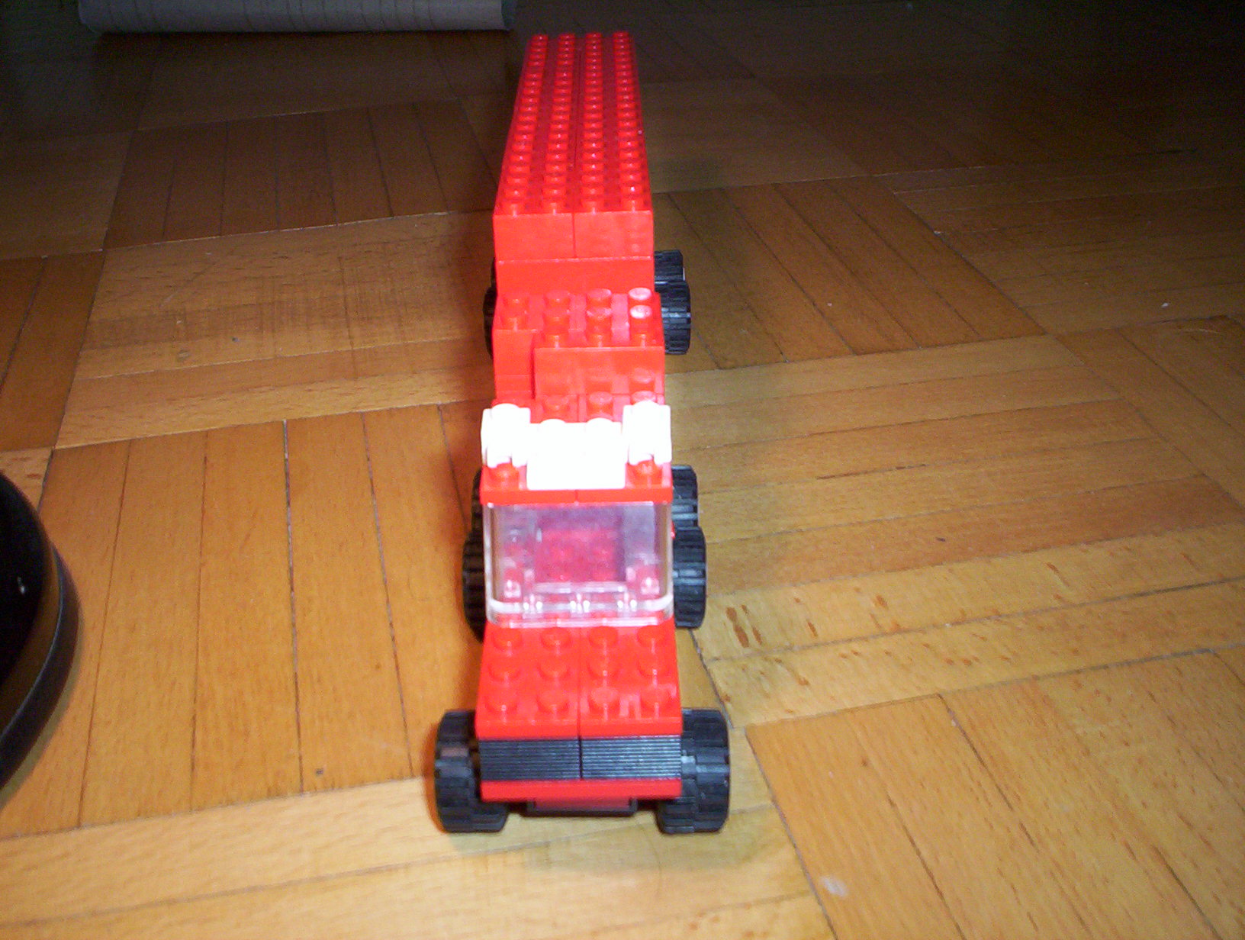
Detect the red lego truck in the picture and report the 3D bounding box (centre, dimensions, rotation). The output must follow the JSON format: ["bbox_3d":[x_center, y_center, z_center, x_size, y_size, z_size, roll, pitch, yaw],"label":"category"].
[{"bbox_3d":[-0.009,-0.033,0.320,0.055,0.080,0.259,-2,30,0],"label":"red lego truck"}]

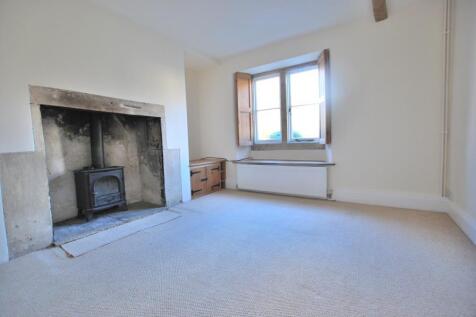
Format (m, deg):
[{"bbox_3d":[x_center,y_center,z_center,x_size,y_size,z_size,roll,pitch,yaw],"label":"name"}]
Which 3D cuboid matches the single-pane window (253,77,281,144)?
[{"bbox_3d":[0.548,-0.920,3.725,0.540,1.240,0.080,0,4,31],"label":"single-pane window"}]

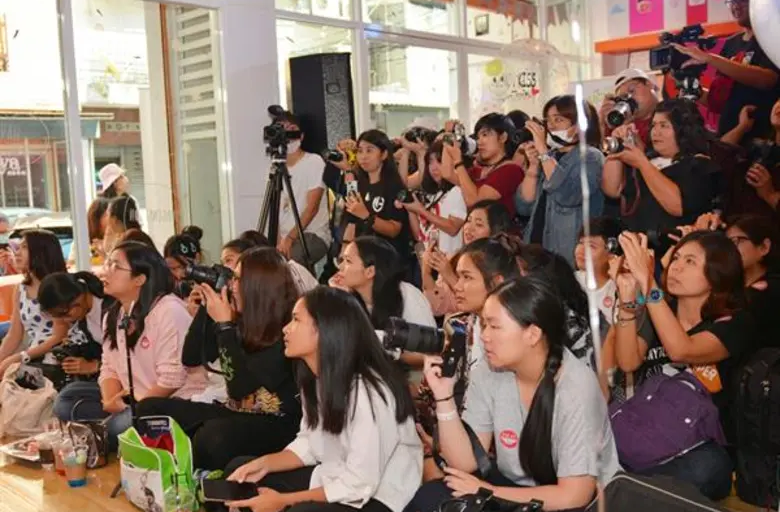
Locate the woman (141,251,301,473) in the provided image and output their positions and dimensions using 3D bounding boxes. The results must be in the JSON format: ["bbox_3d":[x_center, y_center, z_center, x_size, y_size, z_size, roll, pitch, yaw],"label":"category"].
[{"bbox_3d":[-0.726,0.412,3.320,0.720,0.860,0.560,-4,5,-14],"label":"woman"}]

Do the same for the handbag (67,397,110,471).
[{"bbox_3d":[-1.237,0.737,3.200,0.210,0.280,0.130,-1,5,18],"label":"handbag"}]

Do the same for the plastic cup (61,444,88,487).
[{"bbox_3d":[-1.220,0.825,3.020,0.092,0.140,0.092,-3,4,0],"label":"plastic cup"}]

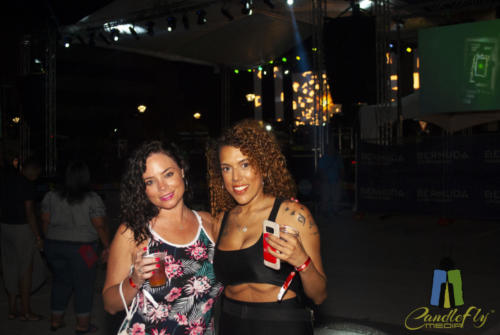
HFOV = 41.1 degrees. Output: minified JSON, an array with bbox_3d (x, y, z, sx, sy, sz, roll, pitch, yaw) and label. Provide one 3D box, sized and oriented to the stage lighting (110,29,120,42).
[{"bbox_3d":[-4.371,-4.290,21.695,0.300,0.380,0.380,0,27,-6],"label":"stage lighting"}]

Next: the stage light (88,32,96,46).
[{"bbox_3d":[-6.252,-5.069,26.500,0.330,0.550,0.360,0,1,9],"label":"stage light"}]

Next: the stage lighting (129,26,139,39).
[{"bbox_3d":[-3.680,-4.264,21.088,0.280,0.420,0.270,-47,25,-23],"label":"stage lighting"}]

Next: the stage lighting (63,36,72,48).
[{"bbox_3d":[-6.424,-4.400,23.500,0.300,0.380,0.380,0,27,-10],"label":"stage lighting"}]

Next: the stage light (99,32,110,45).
[{"bbox_3d":[-4.947,-4.376,22.700,0.220,0.230,0.470,1,-25,32],"label":"stage light"}]

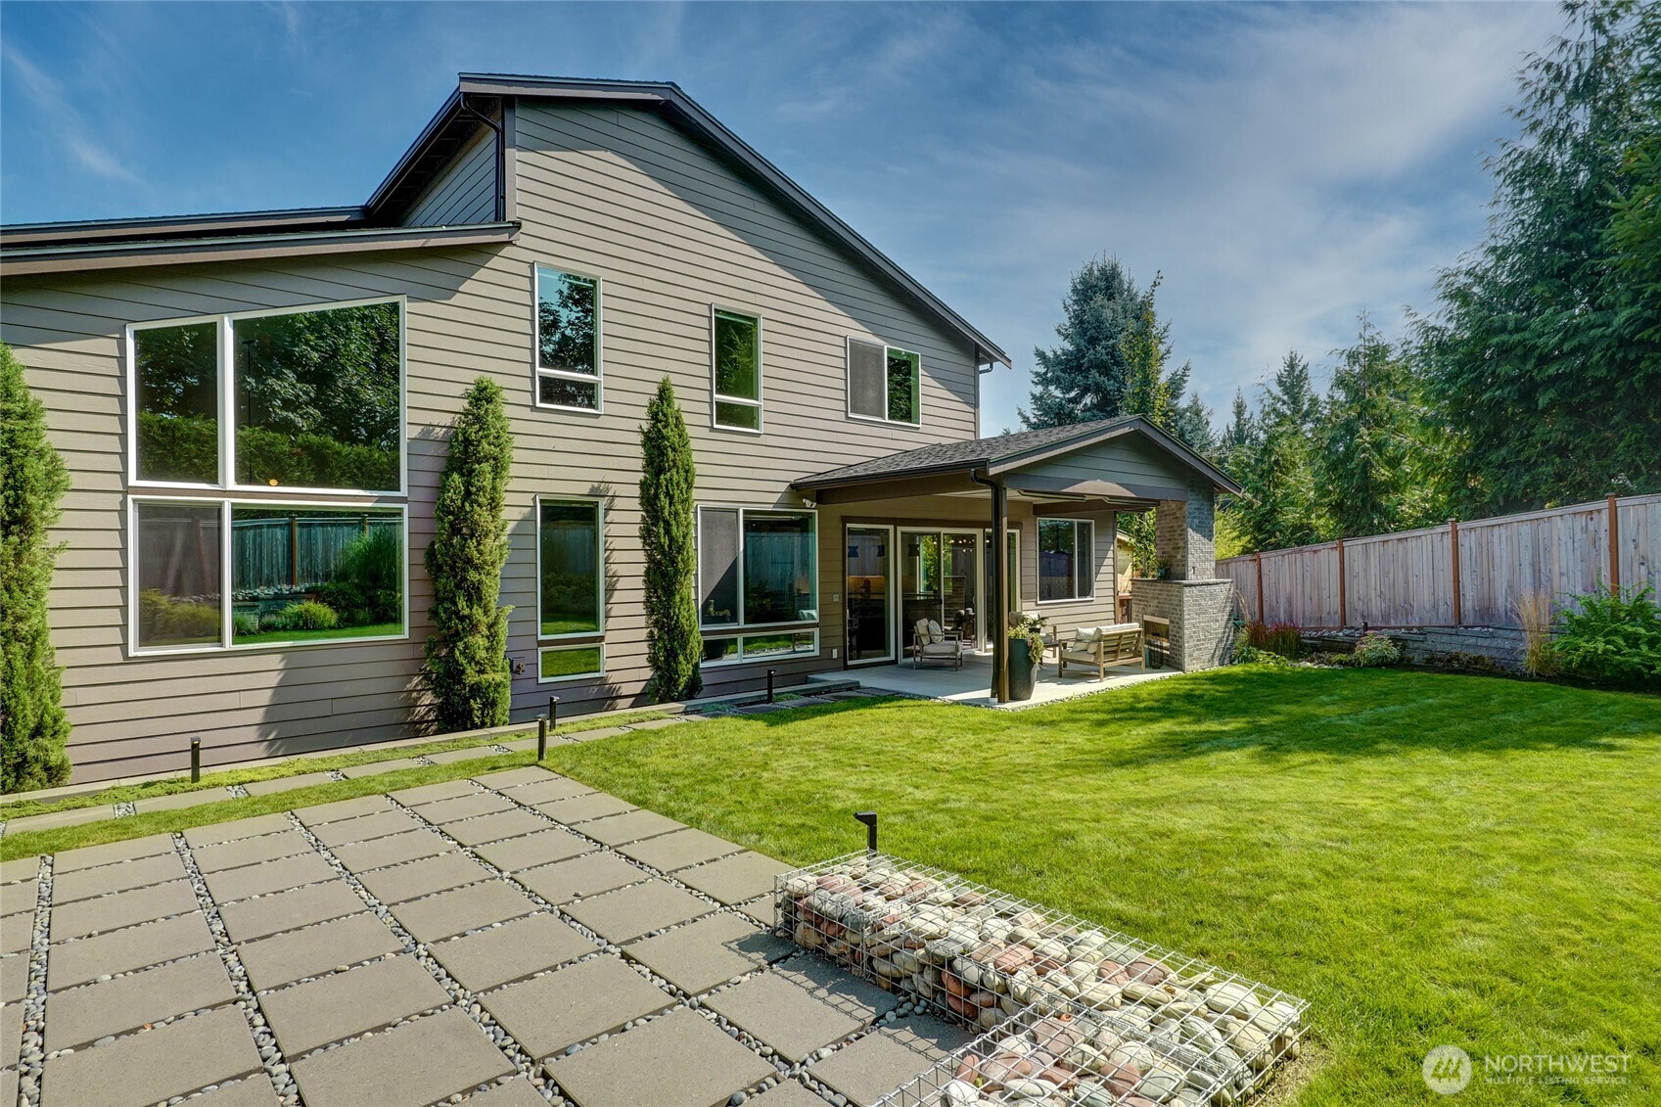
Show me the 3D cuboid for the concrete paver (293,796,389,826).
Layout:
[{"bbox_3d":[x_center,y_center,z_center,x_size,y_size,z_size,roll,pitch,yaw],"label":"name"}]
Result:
[{"bbox_3d":[-3.841,2.050,6.548,0.605,0.050,0.605,0,-2,-42],"label":"concrete paver"}]

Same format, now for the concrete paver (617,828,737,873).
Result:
[{"bbox_3d":[-1.004,2.005,5.558,0.605,0.055,0.605,0,-1,-43],"label":"concrete paver"}]

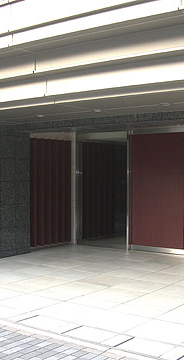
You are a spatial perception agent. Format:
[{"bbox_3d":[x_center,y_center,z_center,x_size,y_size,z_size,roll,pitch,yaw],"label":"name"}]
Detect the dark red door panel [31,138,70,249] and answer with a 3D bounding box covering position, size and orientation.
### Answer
[{"bbox_3d":[-0.810,0.268,10.835,0.120,2.210,1.350,1,1,34],"label":"dark red door panel"}]

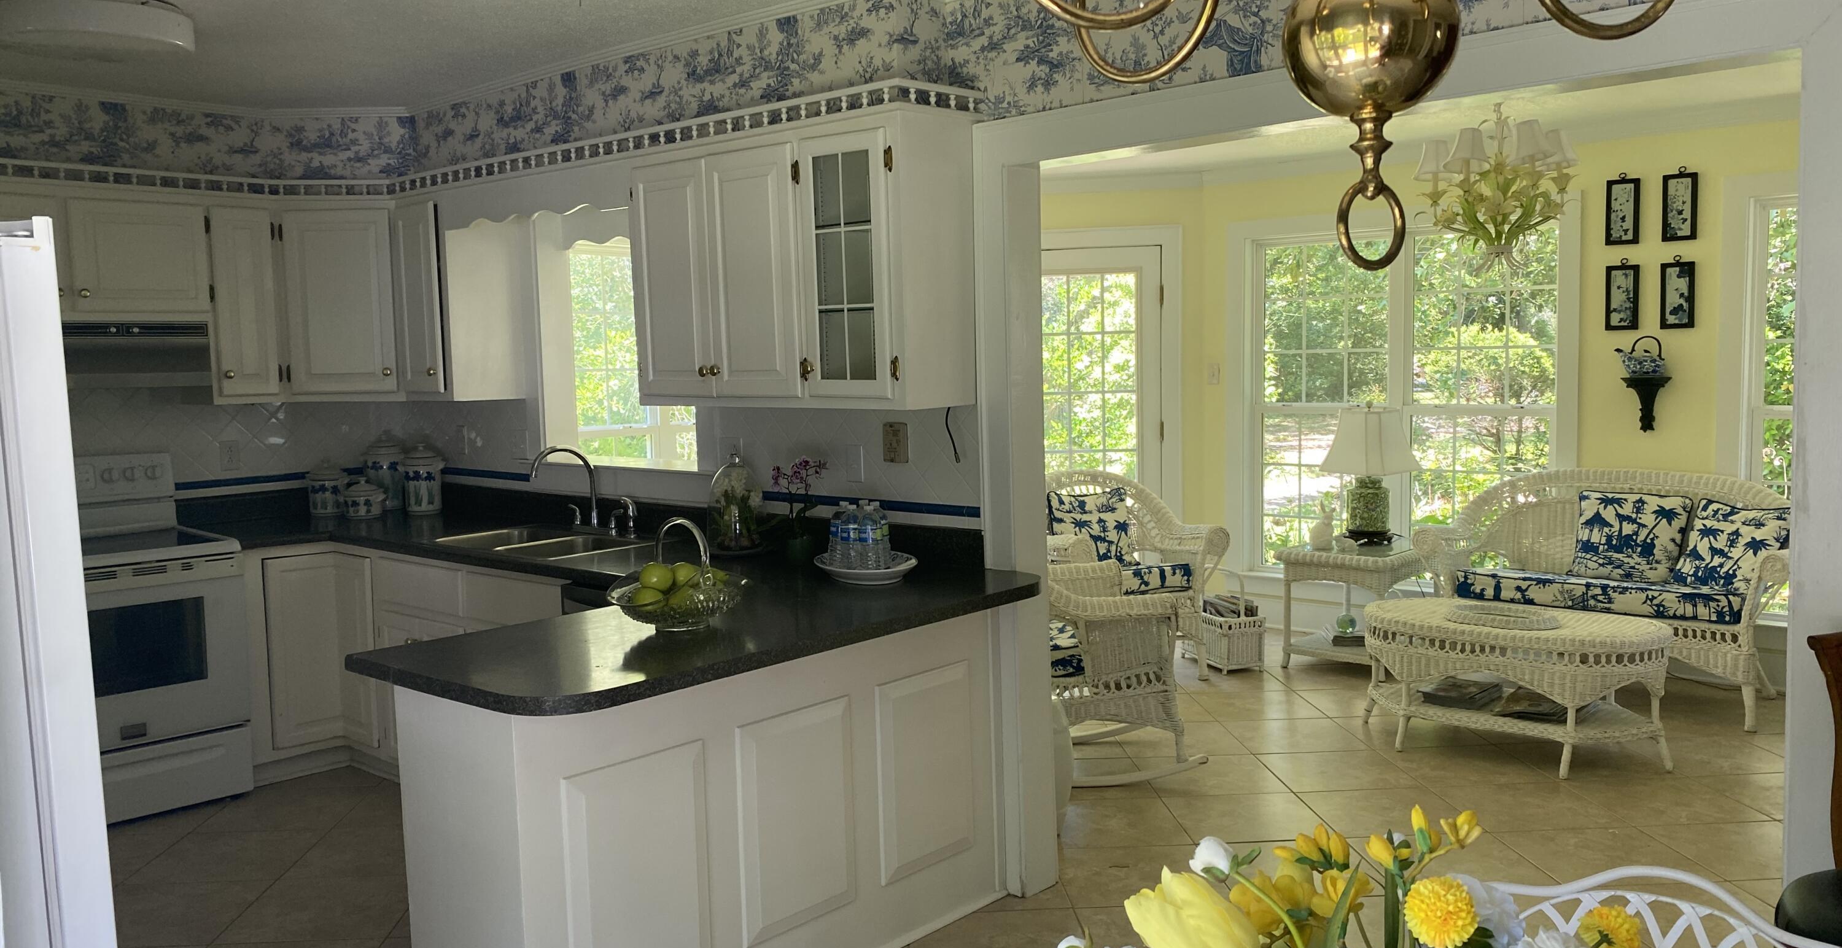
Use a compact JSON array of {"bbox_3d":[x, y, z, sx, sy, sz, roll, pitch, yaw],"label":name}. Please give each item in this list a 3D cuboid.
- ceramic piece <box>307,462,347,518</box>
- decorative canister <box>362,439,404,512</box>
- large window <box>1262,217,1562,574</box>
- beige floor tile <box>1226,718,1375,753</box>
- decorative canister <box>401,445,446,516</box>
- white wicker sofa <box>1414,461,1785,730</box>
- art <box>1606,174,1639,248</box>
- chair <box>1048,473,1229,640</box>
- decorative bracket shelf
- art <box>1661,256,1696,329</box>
[{"bbox_3d":[-2.447,0.065,5.703,0.160,0.232,0.160,3,6,42],"label":"ceramic piece"},{"bbox_3d":[-2.286,-0.008,5.893,0.180,0.310,0.170,-3,5,-21],"label":"decorative canister"},{"bbox_3d":[2.390,-0.342,6.909,1.560,1.740,0.100,3,6,42],"label":"large window"},{"bbox_3d":[1.455,1.028,5.416,0.452,0.012,0.452,-1,5,-3],"label":"beige floor tile"},{"bbox_3d":[-2.002,0.019,5.535,0.180,0.278,0.160,-3,5,-20],"label":"decorative canister"},{"bbox_3d":[2.930,0.470,5.890,1.460,0.950,0.720,3,6,42],"label":"white wicker sofa"},{"bbox_3d":[3.168,-1.191,6.252,0.142,0.317,0.022,3,6,41],"label":"art"},{"bbox_3d":[0.912,0.463,6.671,0.820,0.950,0.770,-3,5,-22],"label":"chair"},{"bbox_3d":[3.255,-0.314,6.197,0.190,0.240,0.120,3,6,41],"label":"decorative bracket shelf"},{"bbox_3d":[3.286,-0.786,6.000,0.140,0.320,0.025,3,6,42],"label":"art"}]

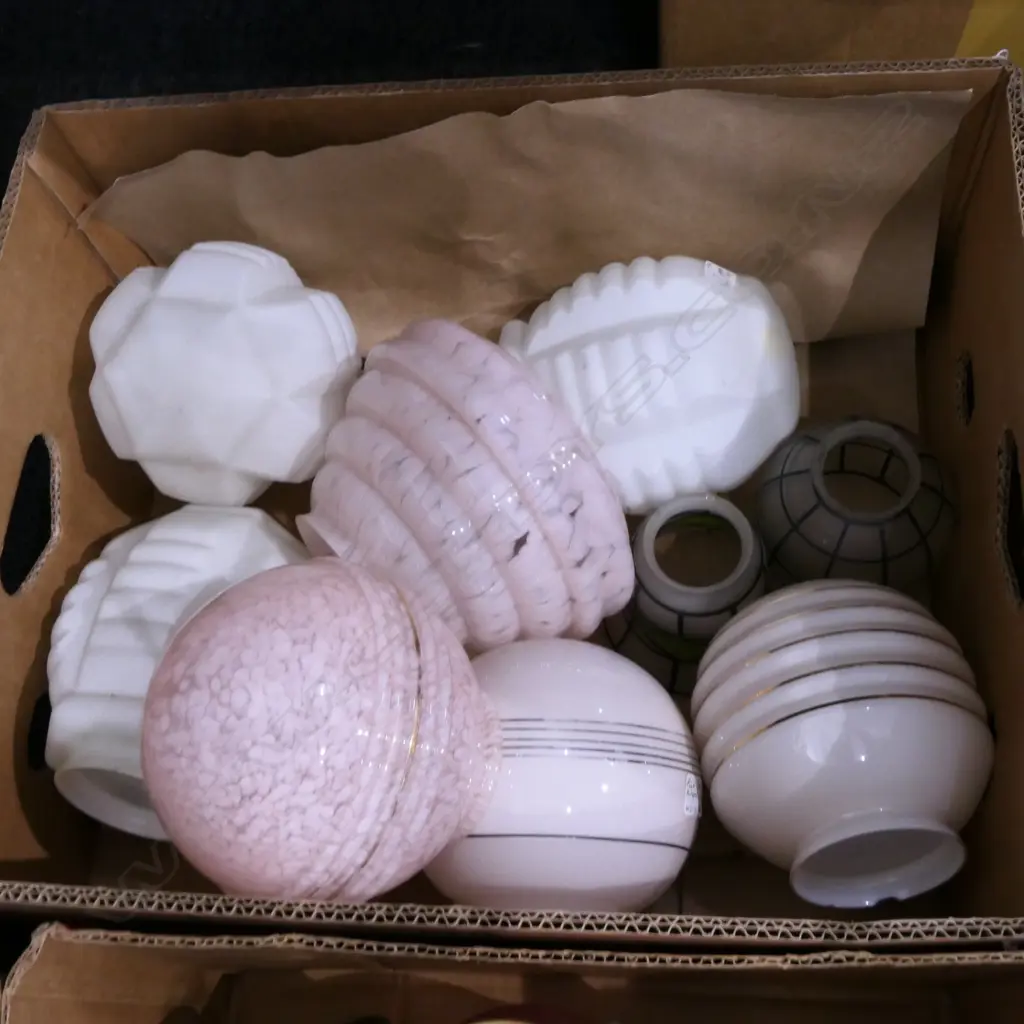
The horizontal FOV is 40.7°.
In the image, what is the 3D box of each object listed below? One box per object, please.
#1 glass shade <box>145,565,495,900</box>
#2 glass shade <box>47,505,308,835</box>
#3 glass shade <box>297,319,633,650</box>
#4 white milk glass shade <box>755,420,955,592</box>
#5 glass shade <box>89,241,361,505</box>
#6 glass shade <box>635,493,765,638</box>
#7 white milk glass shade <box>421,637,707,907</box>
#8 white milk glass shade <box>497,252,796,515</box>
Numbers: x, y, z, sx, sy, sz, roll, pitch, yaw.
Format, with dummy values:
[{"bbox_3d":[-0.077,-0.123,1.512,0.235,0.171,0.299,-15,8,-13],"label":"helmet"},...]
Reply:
[{"bbox_3d":[-0.091,0.100,0.630,0.155,0.156,0.156,15,79,-23],"label":"glass shade"},{"bbox_3d":[-0.175,0.079,0.750,0.140,0.140,0.175,17,66,-11],"label":"glass shade"},{"bbox_3d":[-0.025,-0.001,0.690,0.132,0.179,0.179,-39,91,-16],"label":"glass shade"},{"bbox_3d":[0.194,0.002,0.775,0.113,0.105,0.113,0,64,8],"label":"white milk glass shade"},{"bbox_3d":[-0.155,-0.076,0.745,0.147,0.138,0.145,0,101,-12],"label":"glass shade"},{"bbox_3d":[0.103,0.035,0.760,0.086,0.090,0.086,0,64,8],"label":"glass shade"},{"bbox_3d":[0.021,0.146,0.703,0.153,0.153,0.164,-1,72,8],"label":"white milk glass shade"},{"bbox_3d":[0.067,-0.069,0.770,0.178,0.143,0.143,-12,94,21],"label":"white milk glass shade"}]

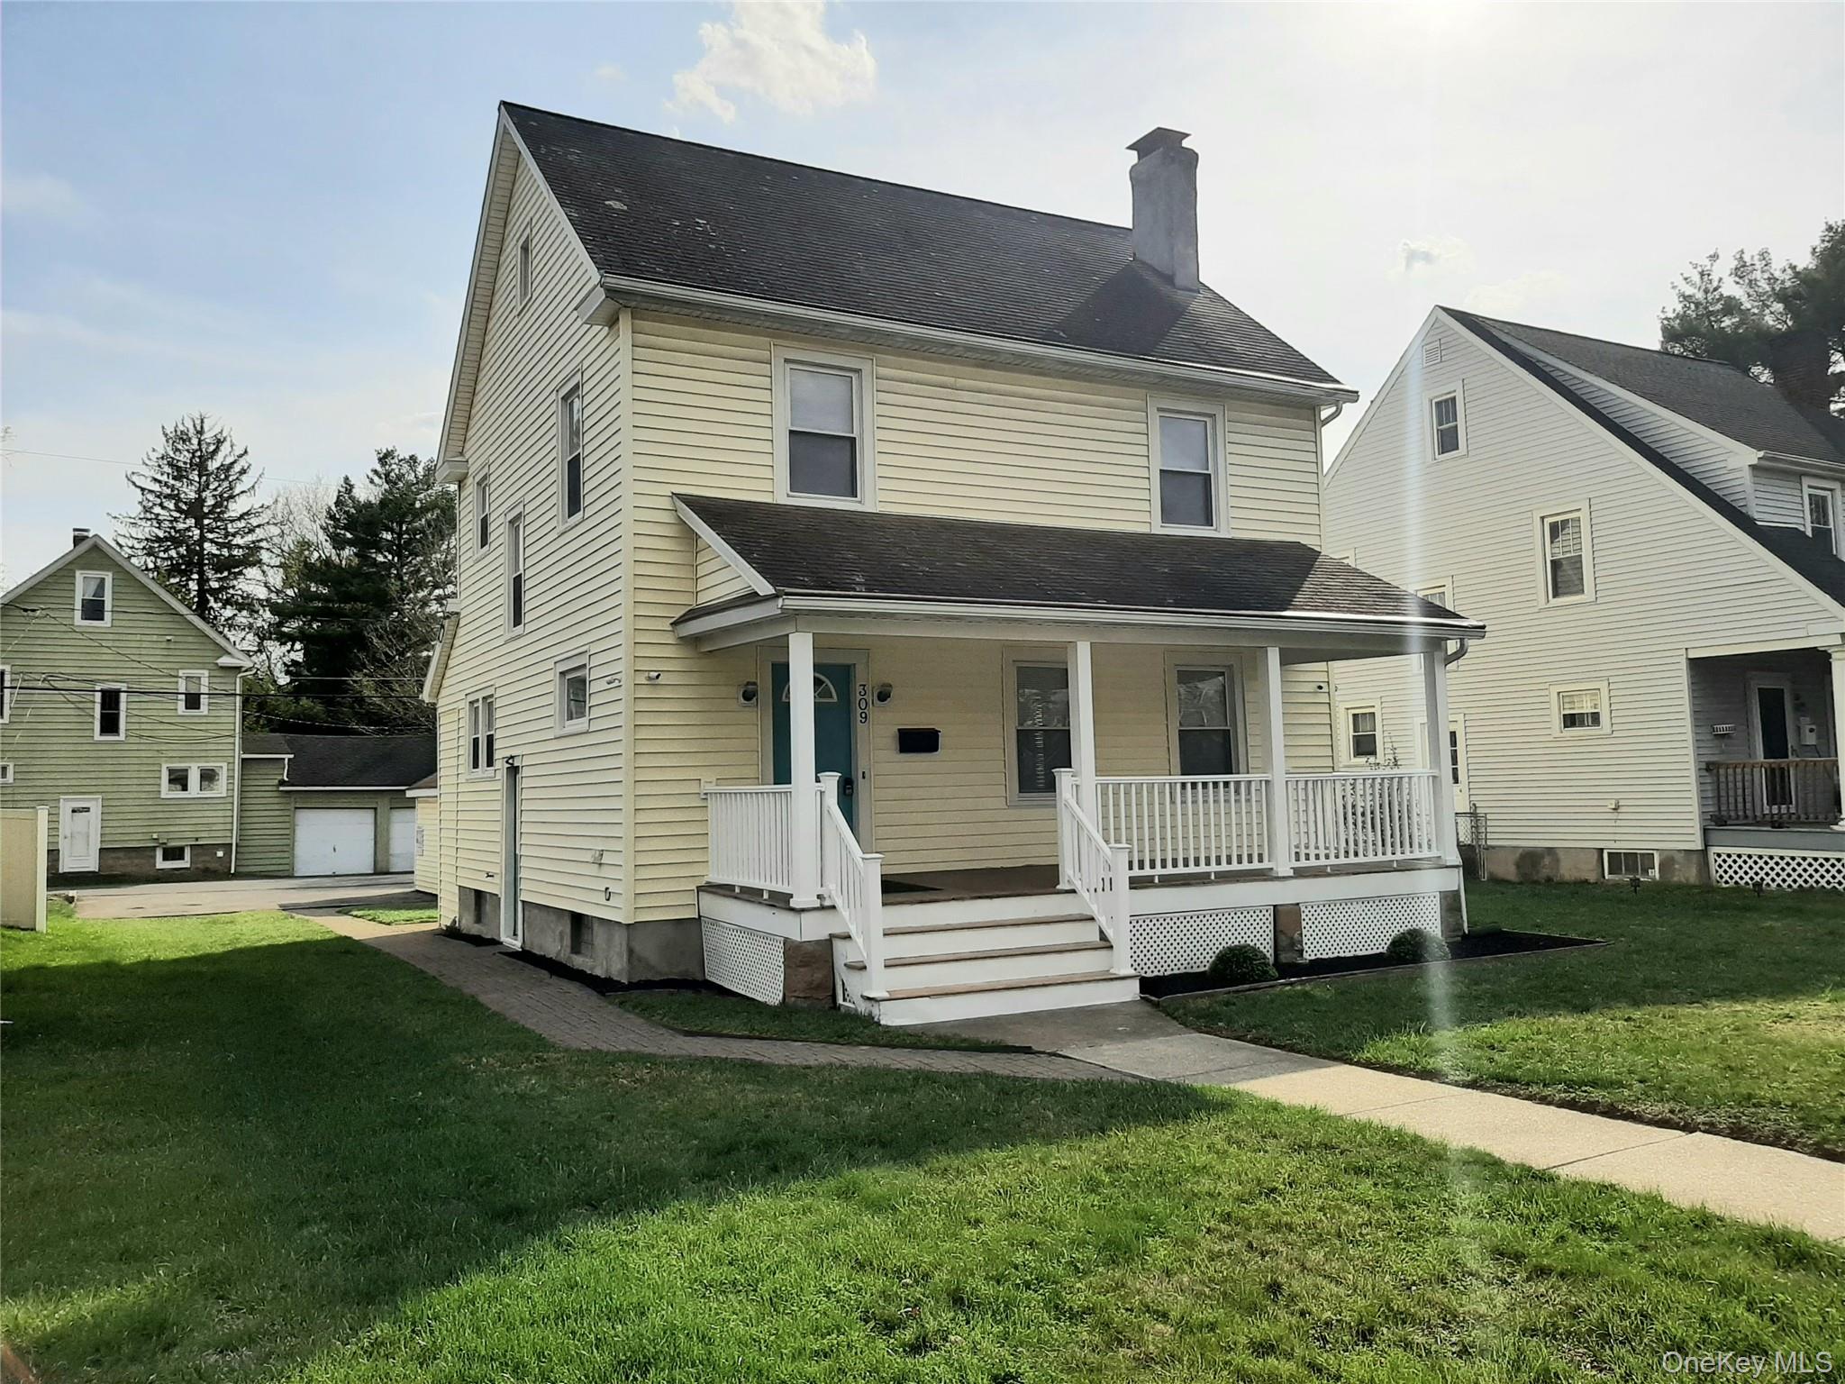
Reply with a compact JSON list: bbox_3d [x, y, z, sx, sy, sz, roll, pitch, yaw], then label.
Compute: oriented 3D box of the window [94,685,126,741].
[{"bbox_3d":[-24.333,0.604,41.500,0.810,1.670,0.120,1,-5,-36],"label":"window"}]

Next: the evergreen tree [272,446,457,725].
[{"bbox_3d":[-21.966,-1.522,55.426,8.000,16.633,8.000,0,-5,-29],"label":"evergreen tree"}]

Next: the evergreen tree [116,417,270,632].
[{"bbox_3d":[-32.161,-2.448,61.306,7.000,20.119,7.000,0,-5,-29],"label":"evergreen tree"}]

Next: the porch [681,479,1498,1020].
[{"bbox_3d":[1.986,0.338,13.306,8.027,4.532,3.112,0,-5,-29],"label":"porch"}]

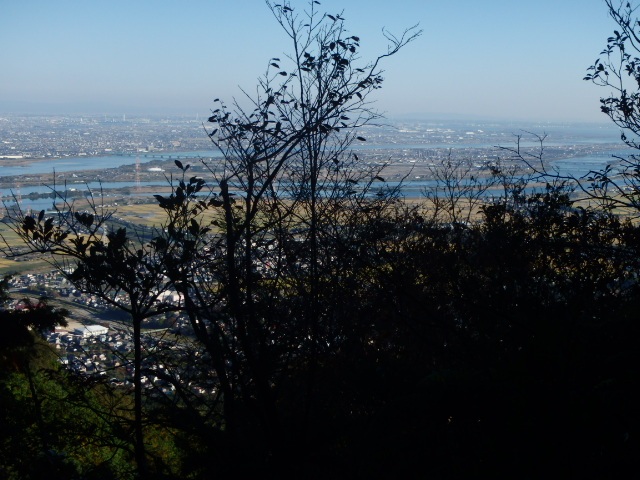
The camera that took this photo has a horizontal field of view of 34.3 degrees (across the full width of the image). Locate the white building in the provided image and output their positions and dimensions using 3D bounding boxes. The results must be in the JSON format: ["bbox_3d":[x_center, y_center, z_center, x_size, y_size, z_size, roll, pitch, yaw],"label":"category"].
[{"bbox_3d":[-366.890,143.910,1664.620,43.500,13.000,28.000,-5,9,-37],"label":"white building"}]

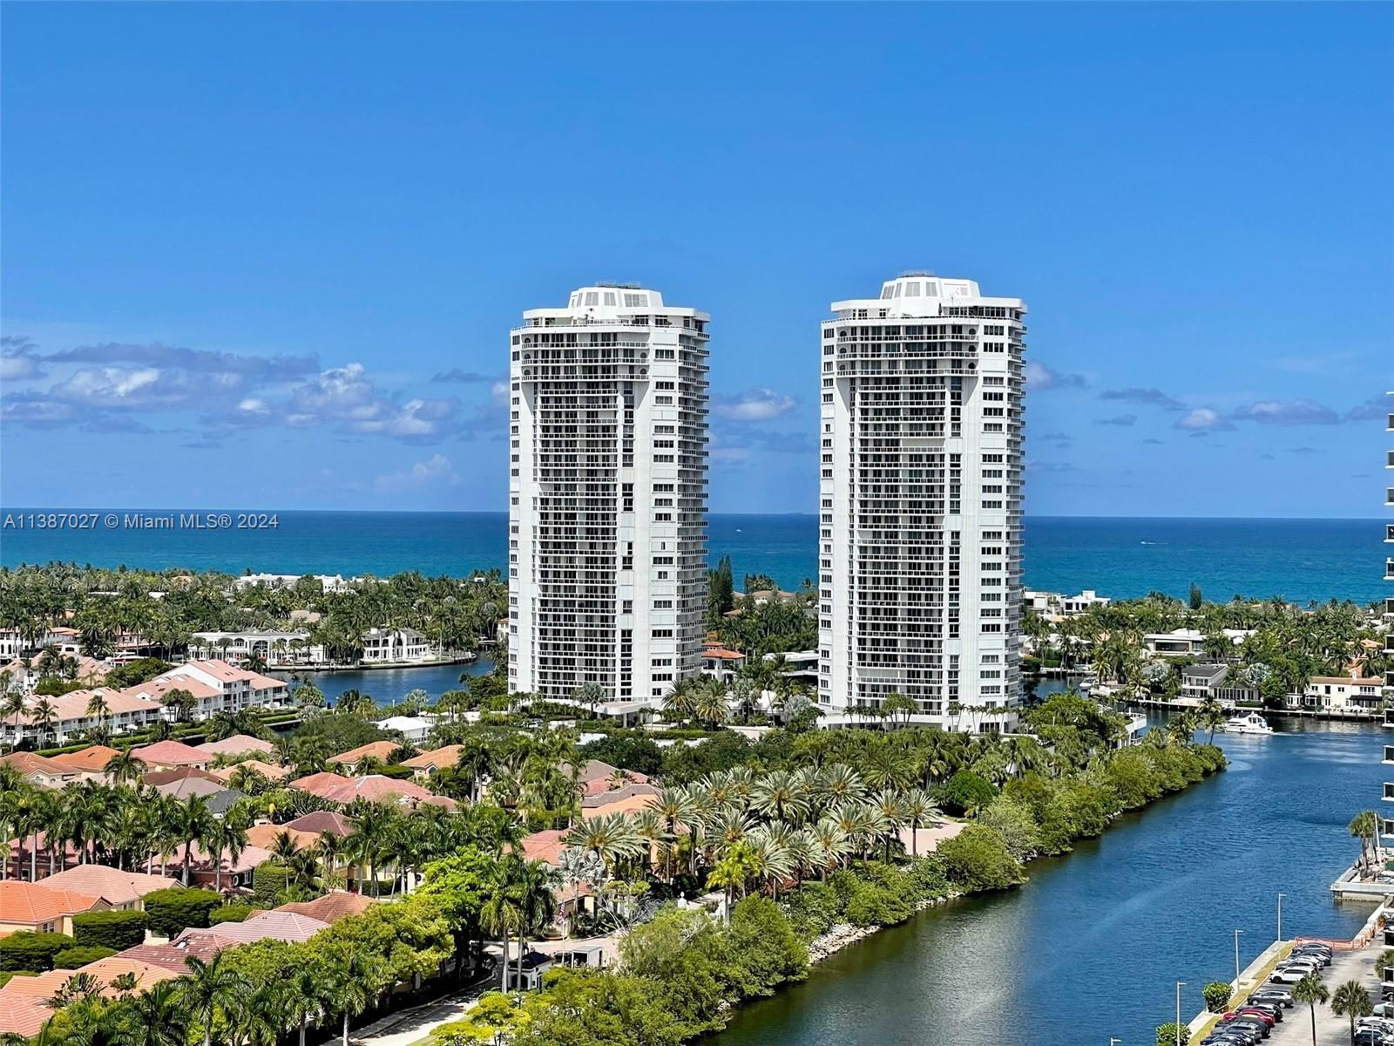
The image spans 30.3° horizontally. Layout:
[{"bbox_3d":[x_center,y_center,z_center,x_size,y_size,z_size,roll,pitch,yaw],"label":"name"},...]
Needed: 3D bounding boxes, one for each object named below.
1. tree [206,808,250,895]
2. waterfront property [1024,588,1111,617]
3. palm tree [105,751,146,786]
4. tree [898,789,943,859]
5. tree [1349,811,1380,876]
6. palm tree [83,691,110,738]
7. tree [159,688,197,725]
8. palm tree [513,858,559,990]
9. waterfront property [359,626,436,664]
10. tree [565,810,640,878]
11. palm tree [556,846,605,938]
[{"bbox_3d":[-57.380,40.871,313.468,5.300,12.720,5.300,0,0,0],"label":"tree"},{"bbox_3d":[155.701,34.472,1095.000,33.000,12.500,23.000,1,0,23],"label":"waterfront property"},{"bbox_3d":[-95.618,42.568,431.421,6.930,9.480,6.930,0,0,0],"label":"palm tree"},{"bbox_3d":[31.561,42.582,364.739,6.300,9.940,6.300,0,0,0],"label":"tree"},{"bbox_3d":[92.837,44.486,358.692,4.090,9.090,4.100,0,0,0],"label":"tree"},{"bbox_3d":[-123.753,40.140,532.125,5.500,9.890,5.500,0,0,0],"label":"palm tree"},{"bbox_3d":[-119.156,41.949,591.780,8.500,8.130,7.800,0,0,0],"label":"tree"},{"bbox_3d":[-17.157,42.010,269.786,5.240,13.910,5.240,0,0,0],"label":"palm tree"},{"bbox_3d":[-95.354,37.896,818.024,19.500,10.600,14.000,0,0,-18],"label":"waterfront property"},{"bbox_3d":[-12.256,43.002,335.300,10.200,11.050,10.200,0,0,0],"label":"tree"},{"bbox_3d":[-14.006,43.501,305.478,6.330,10.460,6.330,0,0,0],"label":"palm tree"}]

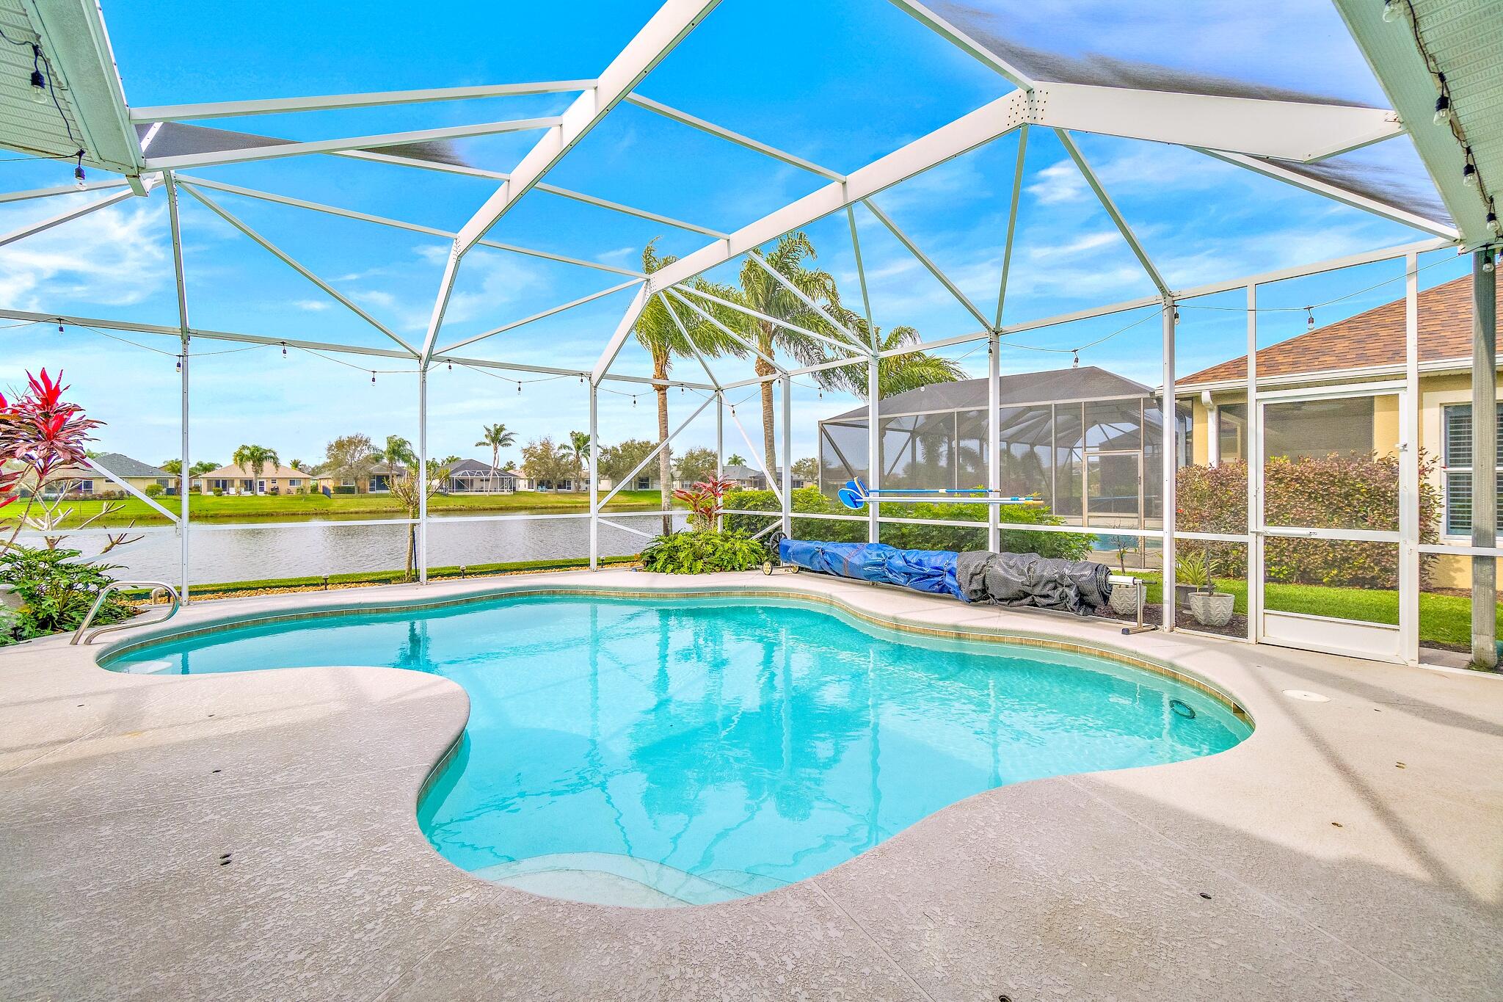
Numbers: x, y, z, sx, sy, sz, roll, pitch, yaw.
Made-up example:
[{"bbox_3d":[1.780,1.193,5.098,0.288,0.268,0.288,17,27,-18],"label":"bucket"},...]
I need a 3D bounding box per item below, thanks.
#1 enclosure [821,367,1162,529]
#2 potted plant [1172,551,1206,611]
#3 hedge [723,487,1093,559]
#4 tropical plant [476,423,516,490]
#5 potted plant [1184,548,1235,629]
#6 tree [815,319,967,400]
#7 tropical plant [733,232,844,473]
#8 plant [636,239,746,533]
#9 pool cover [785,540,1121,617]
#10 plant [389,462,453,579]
[{"bbox_3d":[8.457,-0.875,17.607,6.900,3.800,13.000,1,2,40],"label":"enclosure"},{"bbox_3d":[4.994,0.891,7.173,0.530,0.720,0.520,0,1,0],"label":"potted plant"},{"bbox_3d":[1.746,0.519,9.828,1.100,1.380,6.485,-1,2,-40],"label":"hedge"},{"bbox_3d":[-38.191,-6.150,92.881,5.700,10.900,5.600,0,1,0],"label":"tropical plant"},{"bbox_3d":[4.613,0.881,6.323,0.410,0.780,0.410,0,1,0],"label":"potted plant"},{"bbox_3d":[3.966,-1.959,17.959,4.300,6.450,4.000,0,1,0],"label":"tree"},{"bbox_3d":[1.047,-2.501,14.445,2.900,7.600,3.000,0,1,0],"label":"tropical plant"},{"bbox_3d":[-1.439,-2.543,15.144,2.800,7.750,2.900,0,1,0],"label":"plant"},{"bbox_3d":[1.948,0.815,7.842,0.520,0.600,4.689,-1,2,-40],"label":"pool cover"},{"bbox_3d":[-4.873,0.313,9.210,0.860,1.820,0.840,0,1,0],"label":"plant"}]

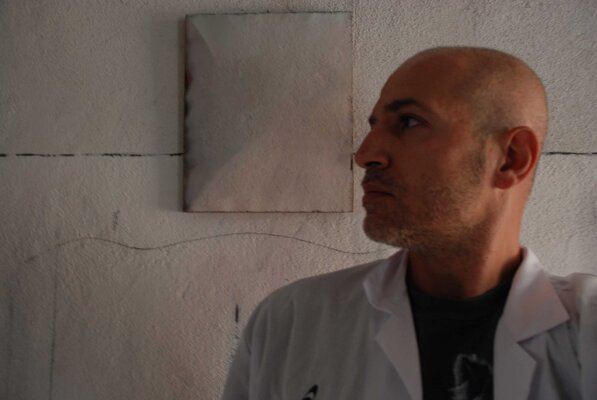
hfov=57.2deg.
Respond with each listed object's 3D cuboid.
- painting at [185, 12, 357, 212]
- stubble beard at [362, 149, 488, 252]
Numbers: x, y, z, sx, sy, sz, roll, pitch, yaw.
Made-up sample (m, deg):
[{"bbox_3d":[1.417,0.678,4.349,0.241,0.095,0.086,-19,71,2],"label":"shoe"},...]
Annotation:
[{"bbox_3d":[-0.070,-0.205,1.291,0.391,0.470,0.022,0,-4,3],"label":"painting"},{"bbox_3d":[0.118,0.003,0.595,0.110,0.115,0.140,7,-5,-18],"label":"stubble beard"}]

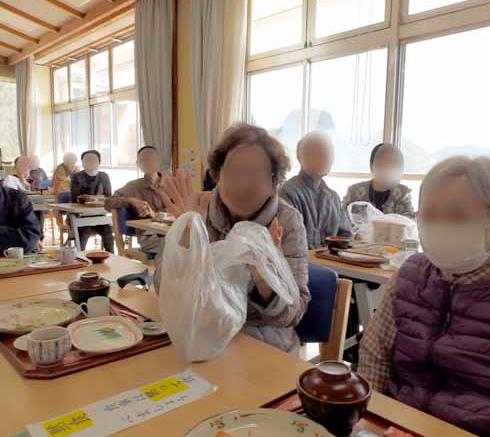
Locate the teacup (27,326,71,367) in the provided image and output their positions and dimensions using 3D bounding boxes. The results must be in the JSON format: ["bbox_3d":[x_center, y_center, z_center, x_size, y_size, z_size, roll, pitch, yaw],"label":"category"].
[{"bbox_3d":[-0.414,0.274,0.882,0.085,0.059,0.085,-2,7,-24],"label":"teacup"}]

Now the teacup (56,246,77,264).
[{"bbox_3d":[-0.725,0.145,1.691,0.078,0.057,0.078,-5,9,-44],"label":"teacup"}]

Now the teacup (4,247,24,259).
[{"bbox_3d":[-1.021,0.153,1.841,0.084,0.054,0.062,-3,8,-30],"label":"teacup"}]

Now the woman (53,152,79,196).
[{"bbox_3d":[-2.273,-0.208,5.427,0.470,1.230,0.760,-5,9,-41],"label":"woman"}]

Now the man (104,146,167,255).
[{"bbox_3d":[-0.664,0.108,2.977,0.560,1.250,0.780,-3,8,-32],"label":"man"}]

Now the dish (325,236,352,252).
[{"bbox_3d":[0.432,0.124,1.940,0.116,0.068,0.116,1,7,0],"label":"dish"}]

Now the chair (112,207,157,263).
[{"bbox_3d":[-0.686,0.316,3.331,0.460,0.800,0.530,-5,9,-43],"label":"chair"}]

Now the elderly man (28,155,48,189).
[{"bbox_3d":[-2.946,-0.252,6.018,0.500,1.220,0.720,-3,8,-30],"label":"elderly man"}]

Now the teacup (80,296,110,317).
[{"bbox_3d":[-0.415,0.249,1.153,0.083,0.052,0.062,-1,7,-19],"label":"teacup"}]

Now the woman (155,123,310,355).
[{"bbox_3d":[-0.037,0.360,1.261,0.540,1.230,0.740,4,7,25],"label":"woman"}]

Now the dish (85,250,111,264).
[{"bbox_3d":[-0.649,0.175,1.839,0.101,0.039,0.101,-1,7,-17],"label":"dish"}]

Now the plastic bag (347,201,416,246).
[{"bbox_3d":[0.691,0.041,2.075,0.250,0.250,0.300,-5,9,-44],"label":"plastic bag"}]

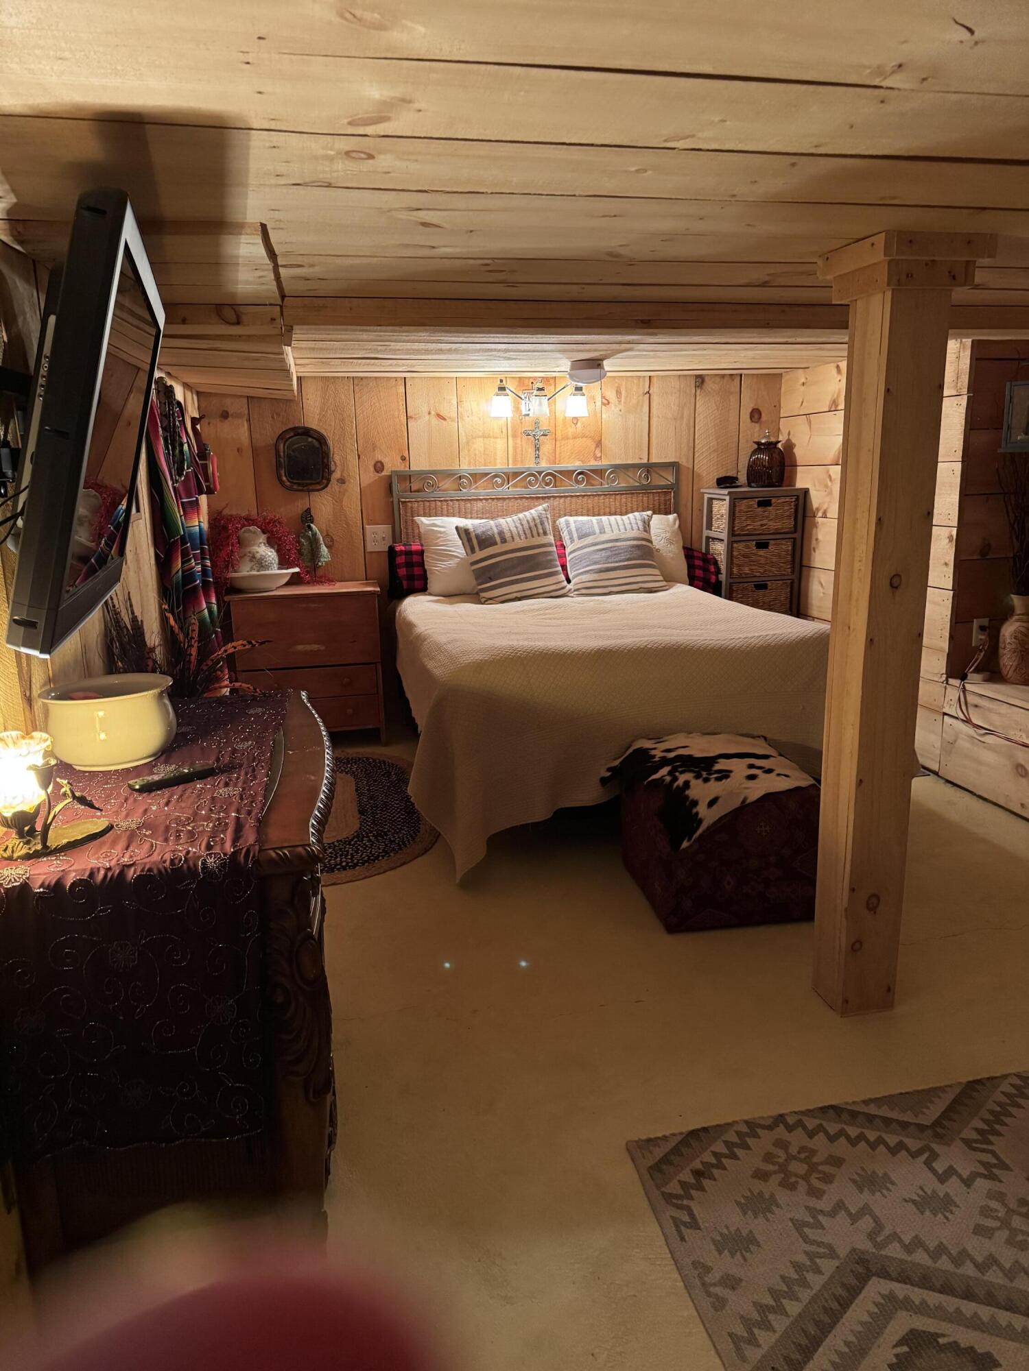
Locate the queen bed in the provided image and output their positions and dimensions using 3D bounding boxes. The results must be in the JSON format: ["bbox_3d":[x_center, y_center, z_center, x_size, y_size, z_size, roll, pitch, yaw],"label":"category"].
[{"bbox_3d":[0.356,-0.273,4.142,1.740,1.330,2.230,-4,13,-11],"label":"queen bed"}]

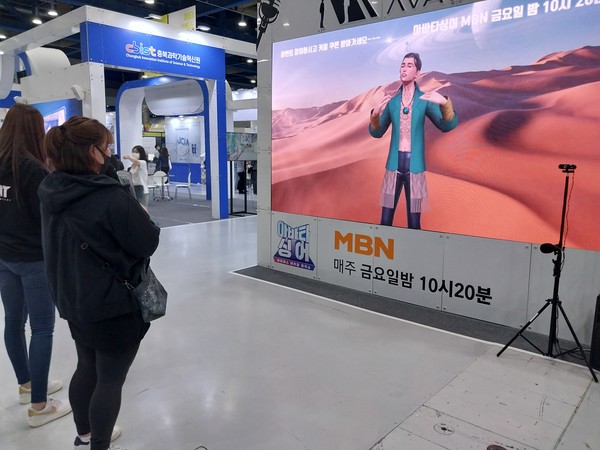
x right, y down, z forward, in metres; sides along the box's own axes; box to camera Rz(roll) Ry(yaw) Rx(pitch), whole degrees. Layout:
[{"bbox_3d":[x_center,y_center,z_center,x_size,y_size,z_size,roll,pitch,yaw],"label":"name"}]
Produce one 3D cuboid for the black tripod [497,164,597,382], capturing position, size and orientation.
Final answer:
[{"bbox_3d":[1.849,0.269,3.191,0.635,1.390,0.554,7,11,37],"label":"black tripod"}]

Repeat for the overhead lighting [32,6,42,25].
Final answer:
[{"bbox_3d":[-13.687,-10.908,23.500,0.440,0.720,0.440,8,12,41],"label":"overhead lighting"}]

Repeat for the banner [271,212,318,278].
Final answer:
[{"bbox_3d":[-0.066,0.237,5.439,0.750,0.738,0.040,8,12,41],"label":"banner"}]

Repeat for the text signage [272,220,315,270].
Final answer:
[{"bbox_3d":[-0.069,0.237,5.429,0.684,0.548,0.020,8,12,41],"label":"text signage"}]

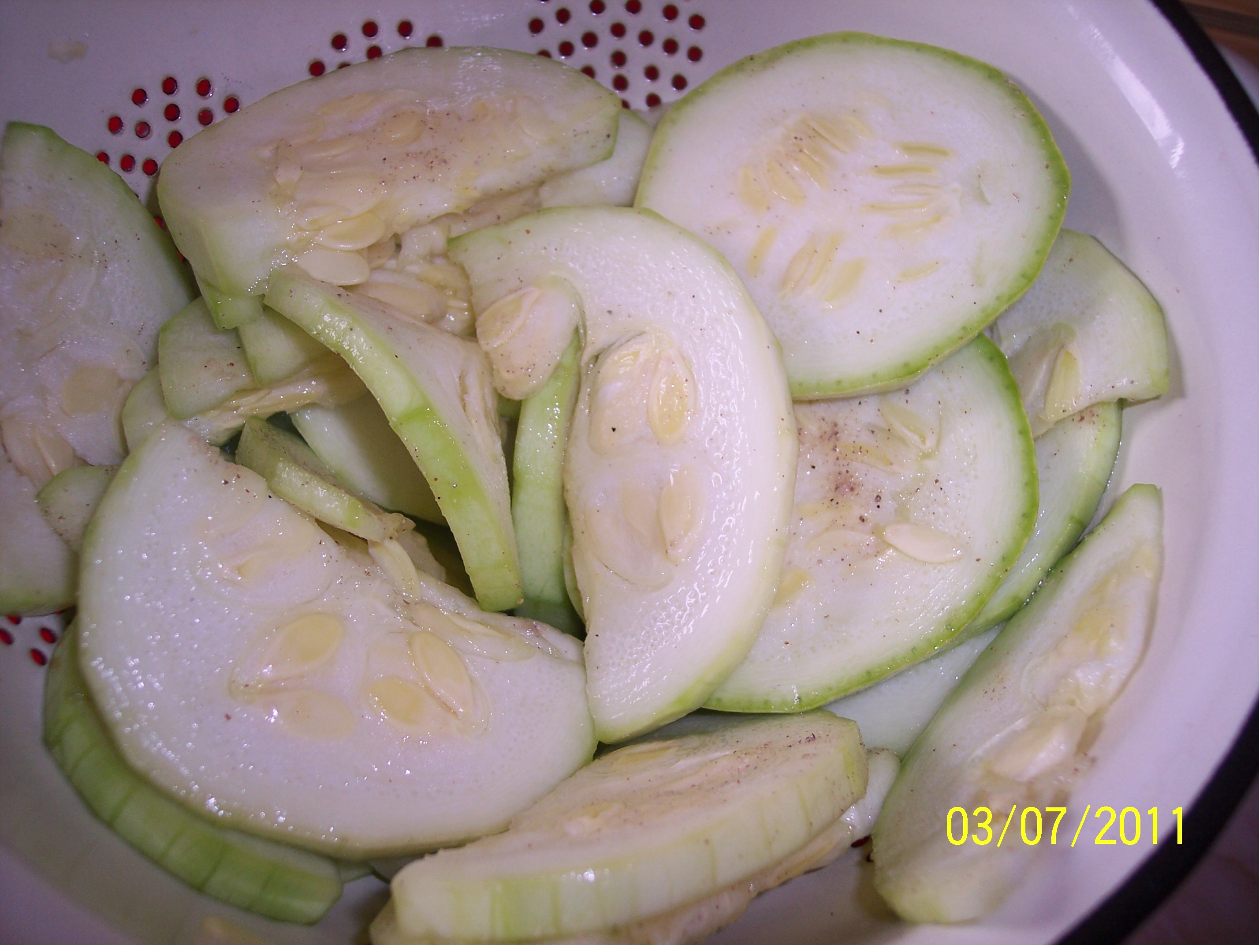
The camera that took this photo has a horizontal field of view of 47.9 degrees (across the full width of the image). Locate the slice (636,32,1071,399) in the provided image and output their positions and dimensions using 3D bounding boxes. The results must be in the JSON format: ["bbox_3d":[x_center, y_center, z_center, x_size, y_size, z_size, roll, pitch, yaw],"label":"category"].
[{"bbox_3d":[0.044,-0.051,0.289,0.090,0.008,0.078,-12,73,11],"label":"slice"}]

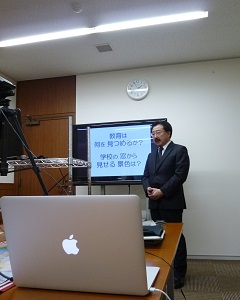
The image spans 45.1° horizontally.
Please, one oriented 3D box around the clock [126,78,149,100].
[{"bbox_3d":[0.276,-0.935,4.456,0.350,0.350,0.045,-3,-9,13],"label":"clock"}]

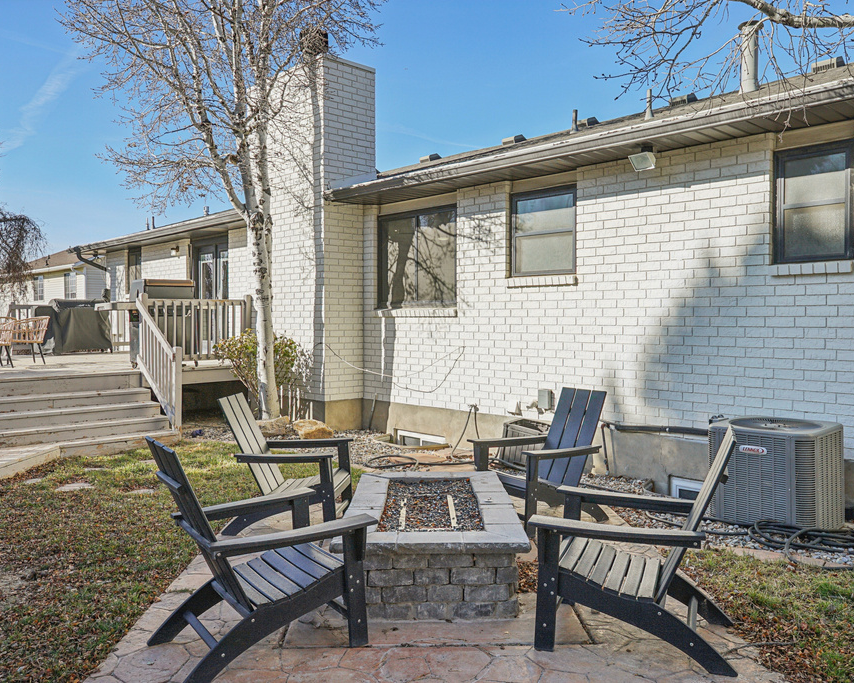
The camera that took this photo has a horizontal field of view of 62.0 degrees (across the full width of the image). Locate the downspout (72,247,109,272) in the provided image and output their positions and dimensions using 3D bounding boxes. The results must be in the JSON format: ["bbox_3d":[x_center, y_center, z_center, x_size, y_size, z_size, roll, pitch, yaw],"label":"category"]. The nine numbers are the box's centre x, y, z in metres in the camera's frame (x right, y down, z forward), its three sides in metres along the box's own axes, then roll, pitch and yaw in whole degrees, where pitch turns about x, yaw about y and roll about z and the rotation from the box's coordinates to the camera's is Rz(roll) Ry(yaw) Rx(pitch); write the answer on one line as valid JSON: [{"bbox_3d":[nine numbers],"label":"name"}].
[{"bbox_3d":[-7.084,-1.731,15.006,0.620,0.520,0.120,-2,3,-45],"label":"downspout"}]

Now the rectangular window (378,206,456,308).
[{"bbox_3d":[-0.113,-1.021,8.963,0.100,1.226,1.520,-1,2,-44],"label":"rectangular window"}]

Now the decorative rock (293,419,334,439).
[{"bbox_3d":[-1.337,1.037,8.380,0.470,0.250,0.360,0,2,-9],"label":"decorative rock"}]

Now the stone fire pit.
[{"bbox_3d":[0.018,1.114,4.120,0.930,0.373,1.540,0,2,0],"label":"stone fire pit"}]

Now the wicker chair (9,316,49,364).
[{"bbox_3d":[-6.520,-0.010,11.550,0.580,0.770,0.600,2,2,44],"label":"wicker chair"}]

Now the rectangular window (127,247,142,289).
[{"bbox_3d":[-6.171,-1.452,15.160,0.100,0.904,0.900,-1,2,-44],"label":"rectangular window"}]

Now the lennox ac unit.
[{"bbox_3d":[2.439,0.869,4.977,0.700,0.635,0.690,-2,3,-45],"label":"lennox ac unit"}]

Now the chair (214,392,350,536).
[{"bbox_3d":[-0.994,0.850,5.042,0.840,0.935,0.720,0,2,5],"label":"chair"}]

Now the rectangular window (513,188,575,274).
[{"bbox_3d":[1.178,-1.101,7.208,0.090,0.870,0.810,-2,3,-45],"label":"rectangular window"}]

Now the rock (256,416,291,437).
[{"bbox_3d":[-1.886,1.028,8.600,0.470,0.230,0.330,0,2,-12],"label":"rock"}]

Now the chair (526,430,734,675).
[{"bbox_3d":[0.988,0.896,3.331,0.880,0.960,0.750,1,1,21],"label":"chair"}]

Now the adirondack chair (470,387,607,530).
[{"bbox_3d":[0.838,0.825,5.086,0.840,0.935,0.720,-1,2,-32],"label":"adirondack chair"}]

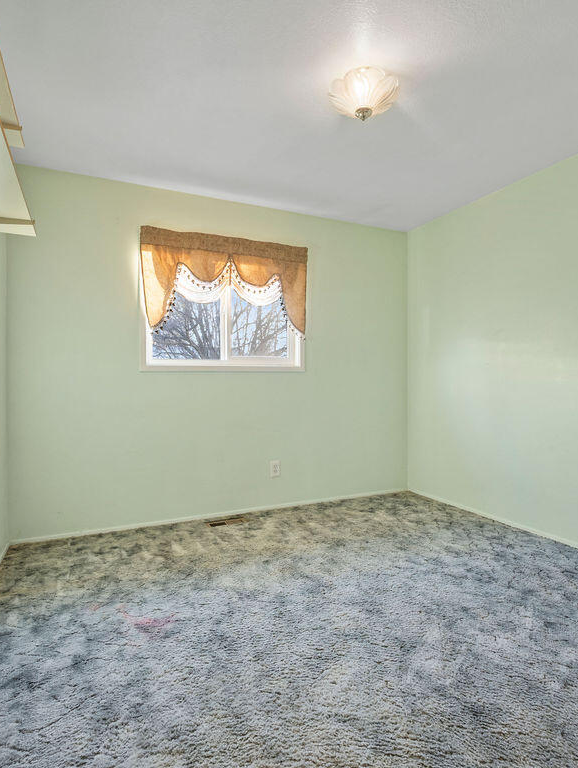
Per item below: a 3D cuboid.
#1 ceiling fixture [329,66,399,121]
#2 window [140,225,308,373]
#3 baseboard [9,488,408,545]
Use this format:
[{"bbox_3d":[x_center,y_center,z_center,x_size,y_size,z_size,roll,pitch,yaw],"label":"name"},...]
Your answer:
[{"bbox_3d":[0.351,-1.321,1.942,0.320,0.174,0.320,0,0,0],"label":"ceiling fixture"},{"bbox_3d":[-0.468,-0.605,3.234,1.314,1.020,0.080,0,1,-24],"label":"window"},{"bbox_3d":[-0.324,1.005,3.279,3.176,0.042,0.014,0,1,-24],"label":"baseboard"}]

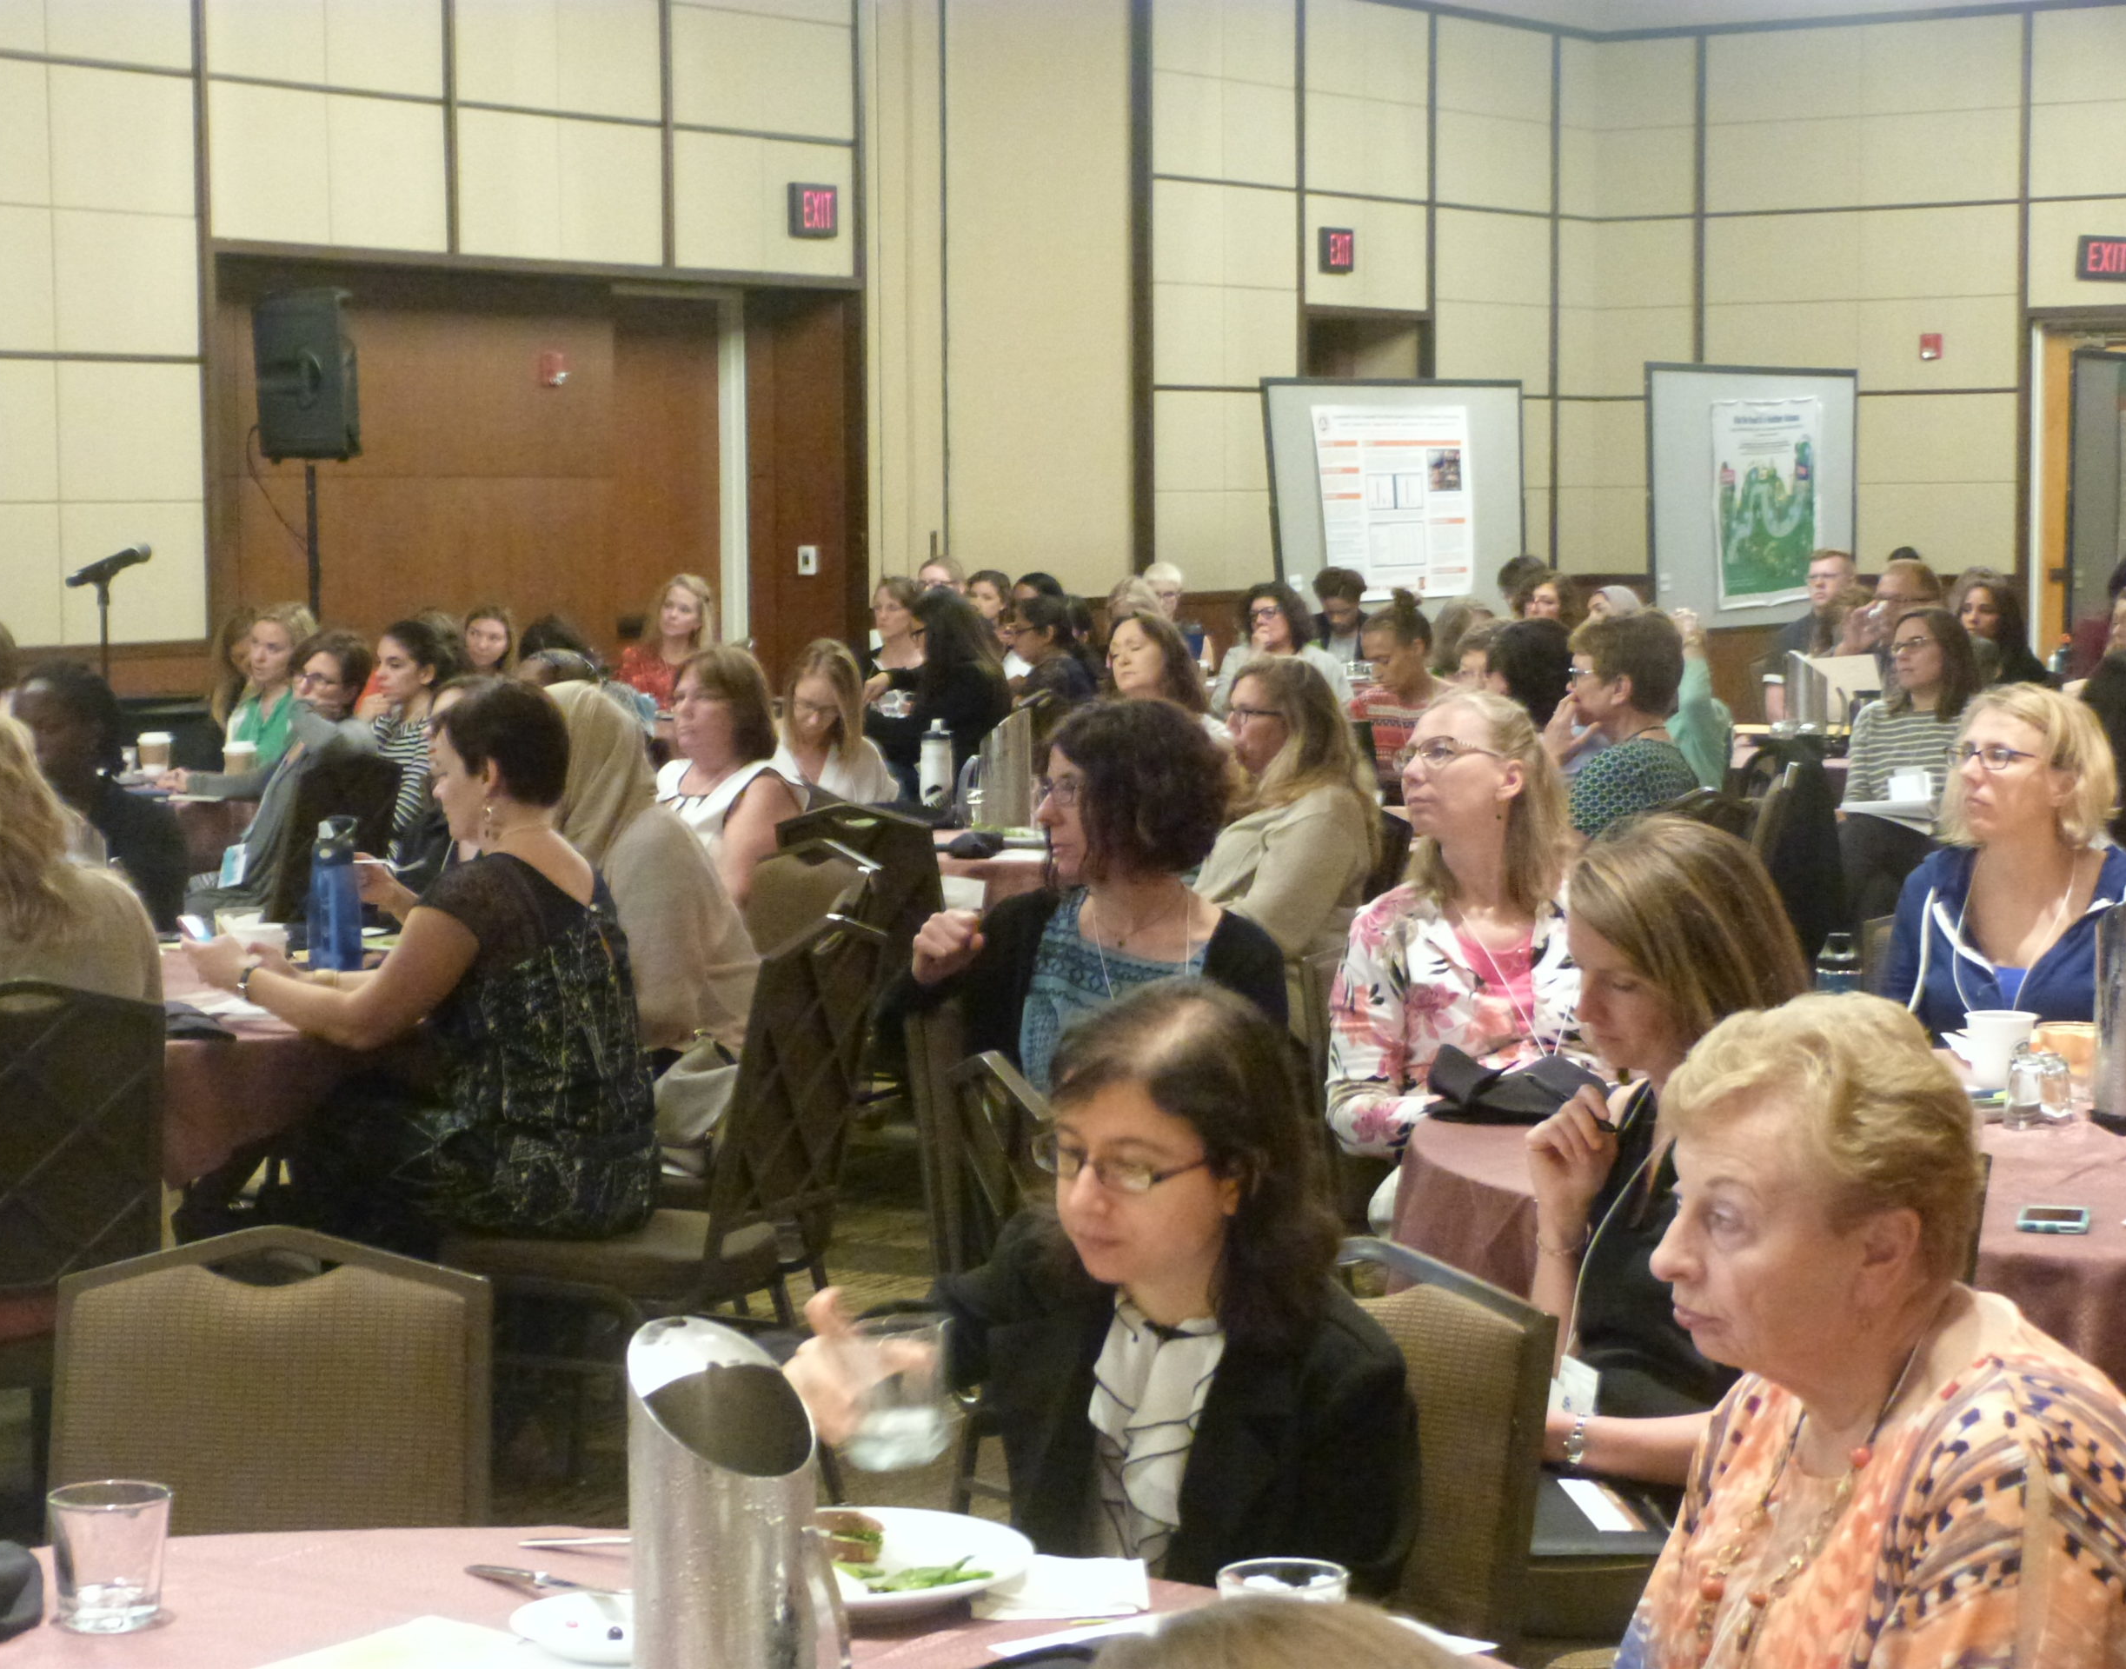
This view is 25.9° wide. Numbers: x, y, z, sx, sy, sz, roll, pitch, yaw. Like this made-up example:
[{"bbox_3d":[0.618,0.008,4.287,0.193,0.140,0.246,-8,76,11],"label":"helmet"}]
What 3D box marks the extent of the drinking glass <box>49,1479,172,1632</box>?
[{"bbox_3d":[-0.705,0.534,3.421,0.090,0.094,0.090,0,4,0],"label":"drinking glass"}]

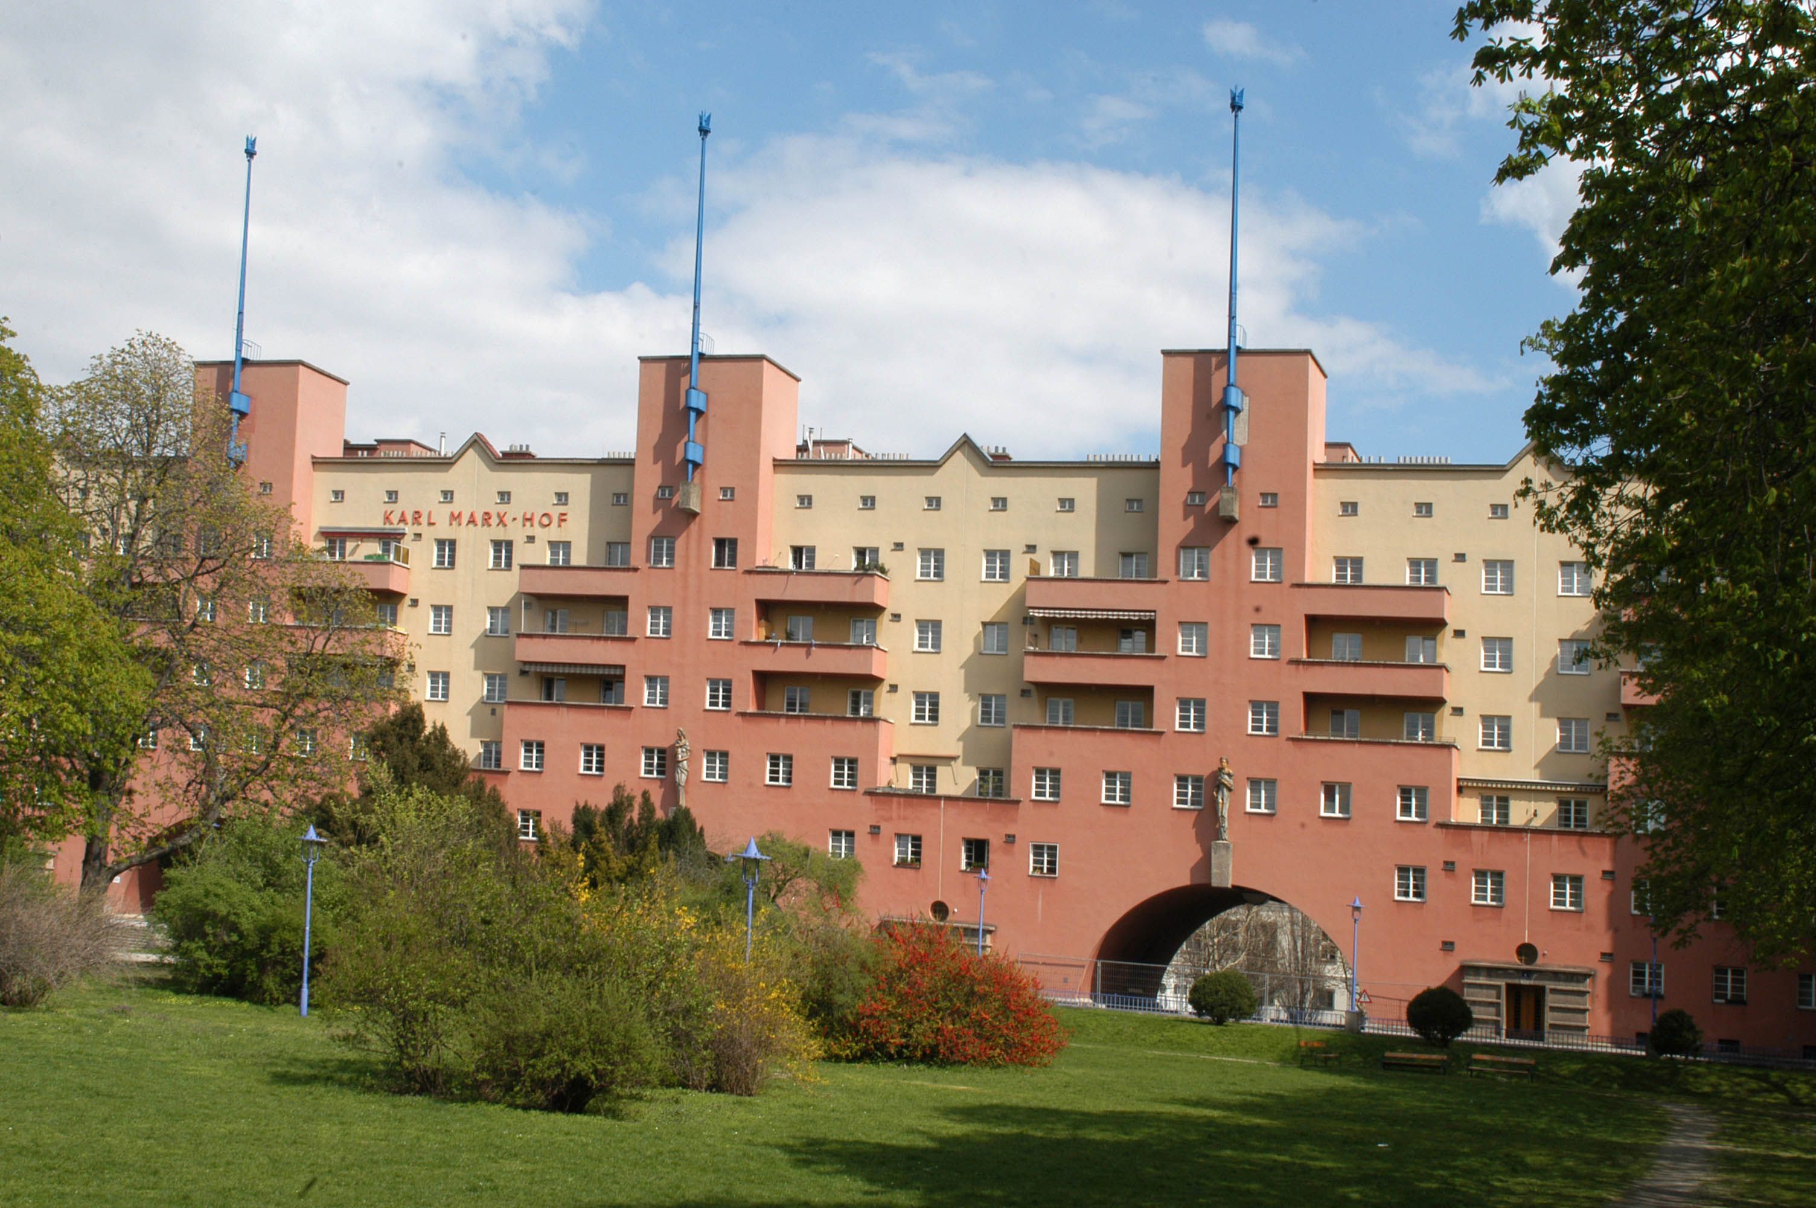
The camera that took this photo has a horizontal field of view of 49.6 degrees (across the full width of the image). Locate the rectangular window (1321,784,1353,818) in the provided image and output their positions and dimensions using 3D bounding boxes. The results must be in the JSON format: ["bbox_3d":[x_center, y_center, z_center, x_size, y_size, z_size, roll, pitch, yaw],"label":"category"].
[{"bbox_3d":[16.773,7.678,76.811,1.160,1.370,0.200,1,-6,17],"label":"rectangular window"}]

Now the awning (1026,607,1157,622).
[{"bbox_3d":[7.557,0.469,80.386,5.250,0.420,0.600,1,-3,16],"label":"awning"}]

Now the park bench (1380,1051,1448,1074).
[{"bbox_3d":[15.441,14.008,60.000,2.000,0.720,0.600,1,-6,17],"label":"park bench"}]

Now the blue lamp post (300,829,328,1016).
[{"bbox_3d":[-12.416,6.613,41.000,0.540,4.000,0.540,1,-6,17],"label":"blue lamp post"}]

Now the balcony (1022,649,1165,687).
[{"bbox_3d":[7.903,2.709,82.506,5.960,1.400,1.400,1,-5,17],"label":"balcony"}]

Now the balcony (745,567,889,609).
[{"bbox_3d":[-4.030,-0.644,86.149,5.910,1.400,1.400,1,-5,17],"label":"balcony"}]

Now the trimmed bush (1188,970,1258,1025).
[{"bbox_3d":[10.817,13.470,67.500,2.388,1.900,2.300,1,-3,16],"label":"trimmed bush"}]

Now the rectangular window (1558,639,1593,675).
[{"bbox_3d":[25.871,2.062,76.173,1.200,1.360,0.200,1,-6,17],"label":"rectangular window"}]

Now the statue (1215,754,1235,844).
[{"bbox_3d":[12.469,7.669,77.285,0.780,3.350,0.720,1,-6,17],"label":"statue"}]

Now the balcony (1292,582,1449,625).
[{"bbox_3d":[18.227,-0.075,77.579,5.937,1.211,1.350,1,-3,16],"label":"balcony"}]

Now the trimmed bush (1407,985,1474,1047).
[{"bbox_3d":[18.137,14.047,67.000,2.200,2.100,2.200,1,-5,17],"label":"trimmed bush"}]

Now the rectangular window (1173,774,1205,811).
[{"bbox_3d":[11.279,7.540,78.735,1.210,1.351,0.220,1,-3,16],"label":"rectangular window"}]

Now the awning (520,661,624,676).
[{"bbox_3d":[-14.803,2.847,86.708,5.000,0.550,0.800,1,-6,17],"label":"awning"}]

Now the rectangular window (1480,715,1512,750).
[{"bbox_3d":[23.520,5.134,78.607,1.200,1.410,0.200,1,-5,17],"label":"rectangular window"}]

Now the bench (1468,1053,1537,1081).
[{"bbox_3d":[18.450,14.396,61.000,1.950,0.780,0.680,1,-5,20],"label":"bench"}]

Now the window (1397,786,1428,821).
[{"bbox_3d":[19.506,7.708,76.012,1.160,1.370,0.200,1,-6,17],"label":"window"}]

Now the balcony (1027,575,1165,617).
[{"bbox_3d":[7.793,-0.383,80.667,5.791,1.268,1.350,1,-3,16],"label":"balcony"}]

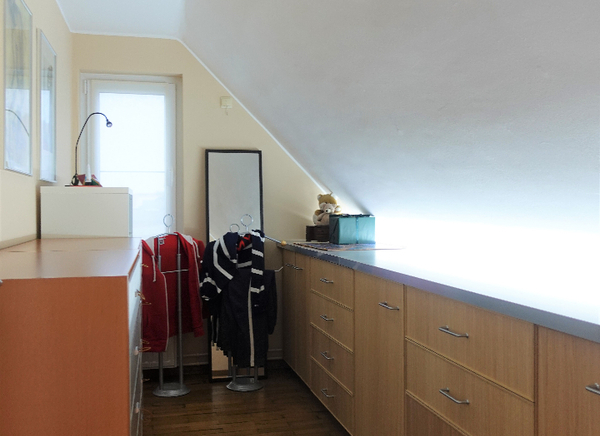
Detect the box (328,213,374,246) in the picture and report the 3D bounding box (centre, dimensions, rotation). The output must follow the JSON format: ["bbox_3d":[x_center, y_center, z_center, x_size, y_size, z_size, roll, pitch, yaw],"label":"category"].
[{"bbox_3d":[0.372,0.084,4.255,0.266,0.199,0.210,0,0,-14],"label":"box"}]

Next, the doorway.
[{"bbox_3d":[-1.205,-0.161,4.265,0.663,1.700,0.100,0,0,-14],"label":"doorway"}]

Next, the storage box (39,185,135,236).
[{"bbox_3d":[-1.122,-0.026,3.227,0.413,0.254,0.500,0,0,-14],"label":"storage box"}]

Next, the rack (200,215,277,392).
[{"bbox_3d":[-0.383,0.526,3.789,0.440,1.090,0.320,0,0,-1],"label":"rack"}]

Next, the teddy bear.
[{"bbox_3d":[0.198,-0.065,4.316,0.200,0.235,0.170,0,0,-2],"label":"teddy bear"}]

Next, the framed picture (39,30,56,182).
[{"bbox_3d":[-1.334,-0.556,3.178,0.025,0.730,0.468,0,0,-14],"label":"framed picture"}]

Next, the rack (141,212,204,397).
[{"bbox_3d":[-0.791,0.526,3.712,0.410,1.090,0.280,0,0,-14],"label":"rack"}]

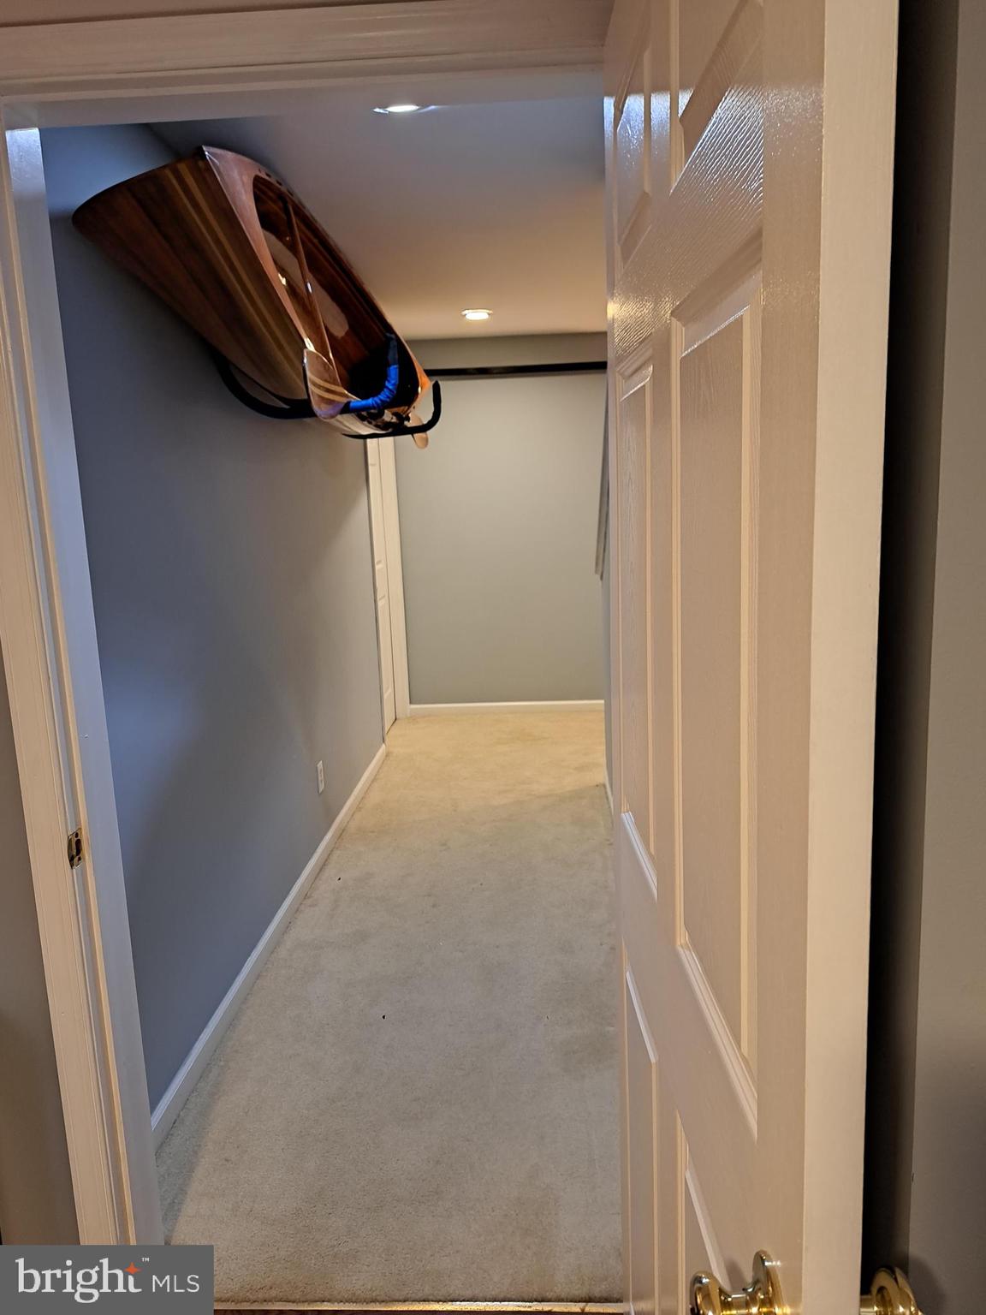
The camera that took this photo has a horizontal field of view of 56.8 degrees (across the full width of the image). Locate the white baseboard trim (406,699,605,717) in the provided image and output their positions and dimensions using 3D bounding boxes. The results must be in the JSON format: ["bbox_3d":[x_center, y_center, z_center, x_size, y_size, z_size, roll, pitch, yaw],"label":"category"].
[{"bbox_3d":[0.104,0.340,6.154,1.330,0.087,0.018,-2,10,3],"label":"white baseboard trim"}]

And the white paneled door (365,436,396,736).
[{"bbox_3d":[-0.723,-0.521,5.537,0.040,2.030,0.840,-2,10,3],"label":"white paneled door"}]

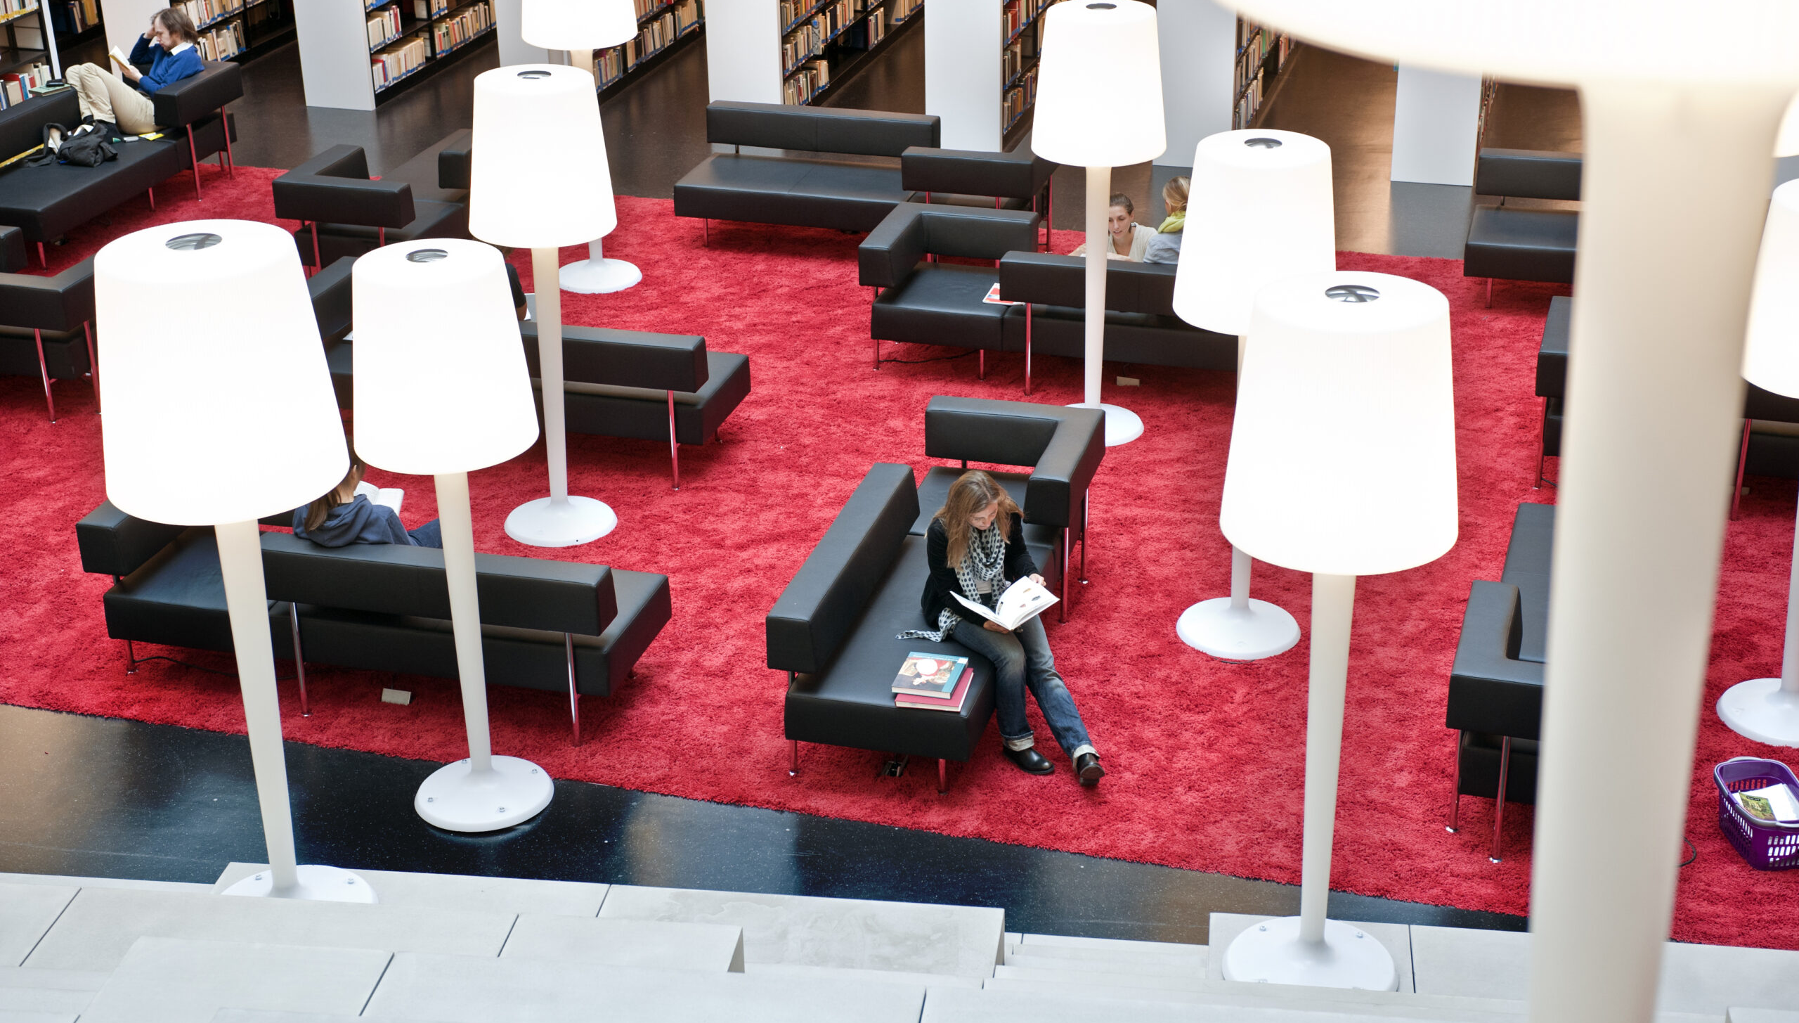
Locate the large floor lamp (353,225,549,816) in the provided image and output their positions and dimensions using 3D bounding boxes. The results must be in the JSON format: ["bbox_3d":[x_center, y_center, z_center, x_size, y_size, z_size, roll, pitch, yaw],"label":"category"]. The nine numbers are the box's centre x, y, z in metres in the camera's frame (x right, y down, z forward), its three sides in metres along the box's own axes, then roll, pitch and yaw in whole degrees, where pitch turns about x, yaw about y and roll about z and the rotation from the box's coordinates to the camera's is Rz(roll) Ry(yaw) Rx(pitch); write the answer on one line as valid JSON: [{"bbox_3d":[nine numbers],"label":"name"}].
[{"bbox_3d":[-1.755,0.108,9.923,0.710,2.370,0.710,-1,25,0],"label":"large floor lamp"}]

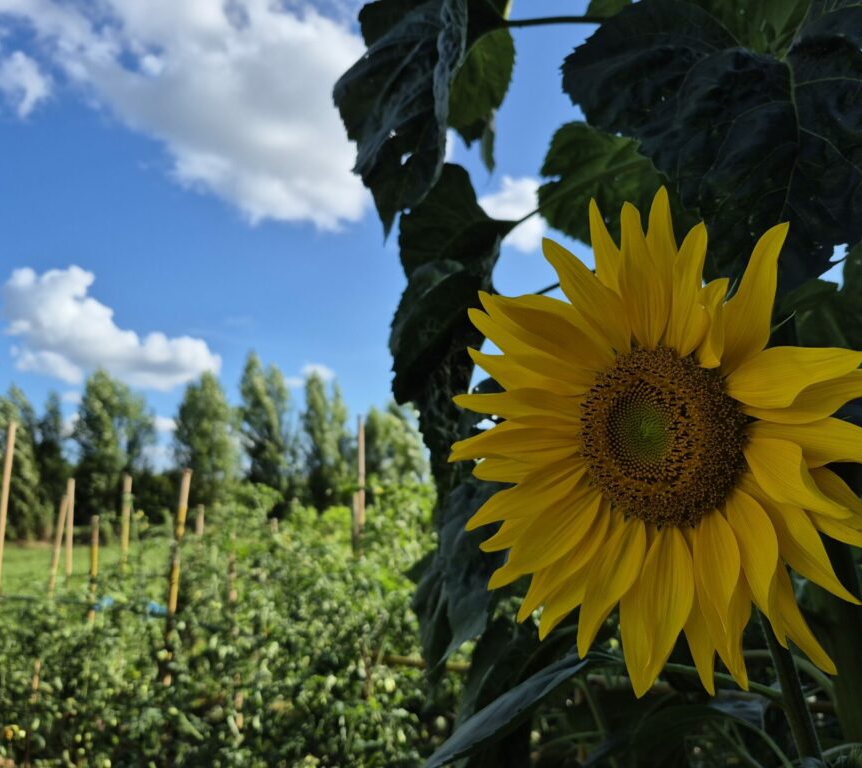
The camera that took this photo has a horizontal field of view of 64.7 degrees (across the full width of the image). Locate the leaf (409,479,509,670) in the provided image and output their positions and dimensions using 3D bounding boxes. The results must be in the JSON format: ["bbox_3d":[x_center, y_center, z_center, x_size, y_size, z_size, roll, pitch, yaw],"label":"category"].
[{"bbox_3d":[0.034,0.202,0.720,0.110,0.195,0.085,-4,-12,20],"label":"leaf"}]

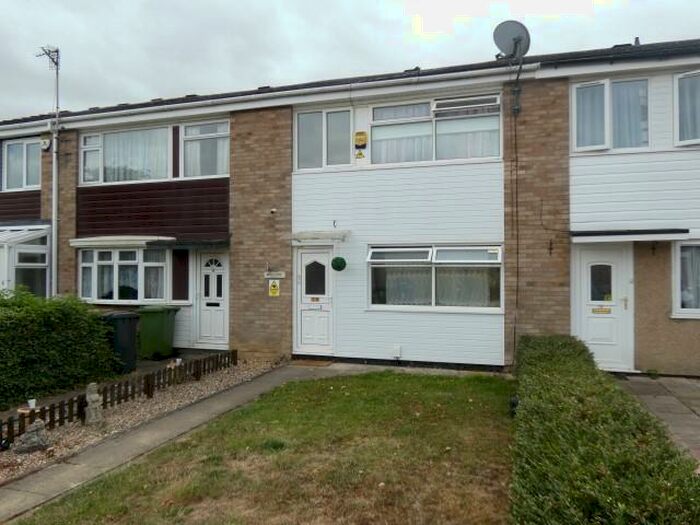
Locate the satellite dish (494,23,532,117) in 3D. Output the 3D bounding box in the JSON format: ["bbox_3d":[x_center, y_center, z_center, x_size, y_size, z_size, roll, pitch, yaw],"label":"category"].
[{"bbox_3d":[2.679,-3.225,8.695,0.620,1.500,0.520,0,-1,-8],"label":"satellite dish"}]

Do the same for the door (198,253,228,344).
[{"bbox_3d":[-2.757,0.751,10.701,0.728,1.948,0.090,0,-1,18],"label":"door"}]

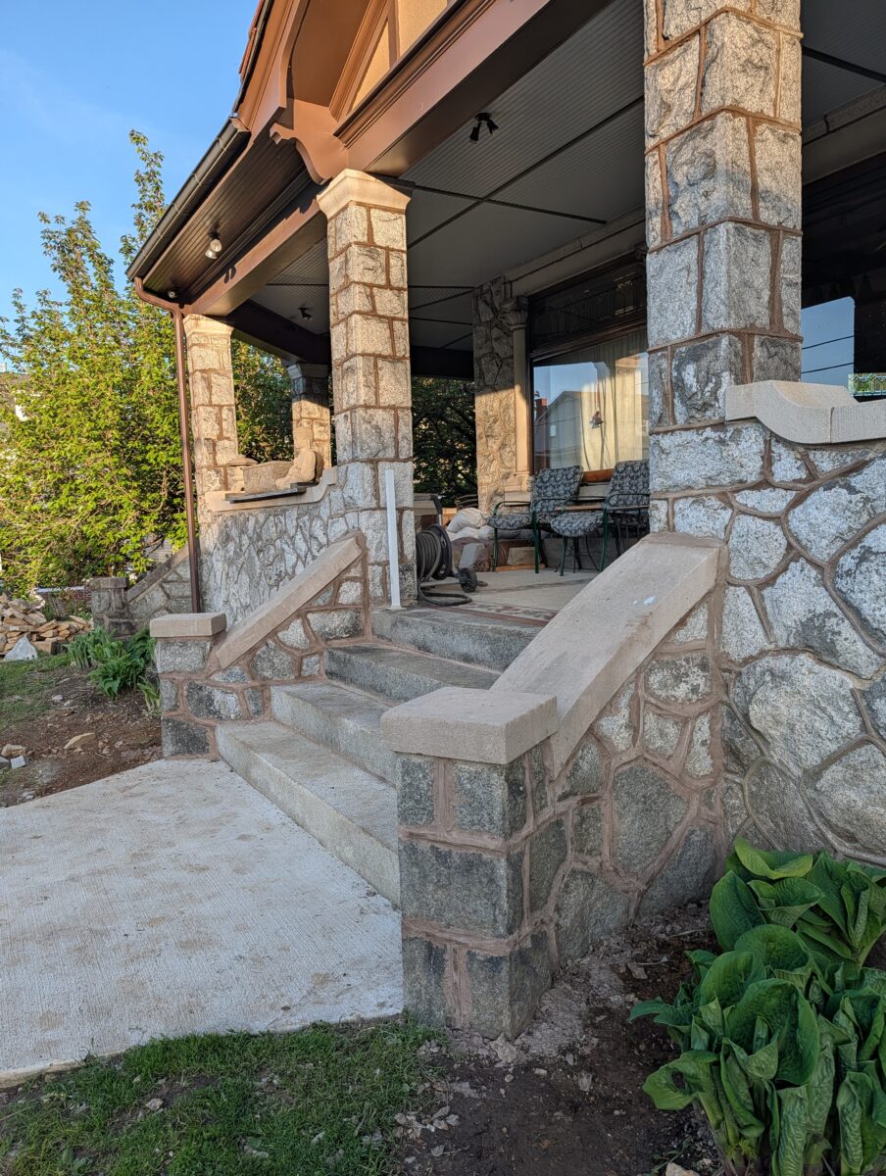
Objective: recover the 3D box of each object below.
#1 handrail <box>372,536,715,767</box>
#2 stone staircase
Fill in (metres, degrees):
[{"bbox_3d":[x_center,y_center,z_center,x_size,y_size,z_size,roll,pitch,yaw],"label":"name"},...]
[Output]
[{"bbox_3d":[0.392,0.196,2.644,1.377,0.662,0.501,-8,7,-44],"label":"handrail"},{"bbox_3d":[-0.142,0.620,4.079,1.334,0.796,2.484,-6,6,-31],"label":"stone staircase"}]

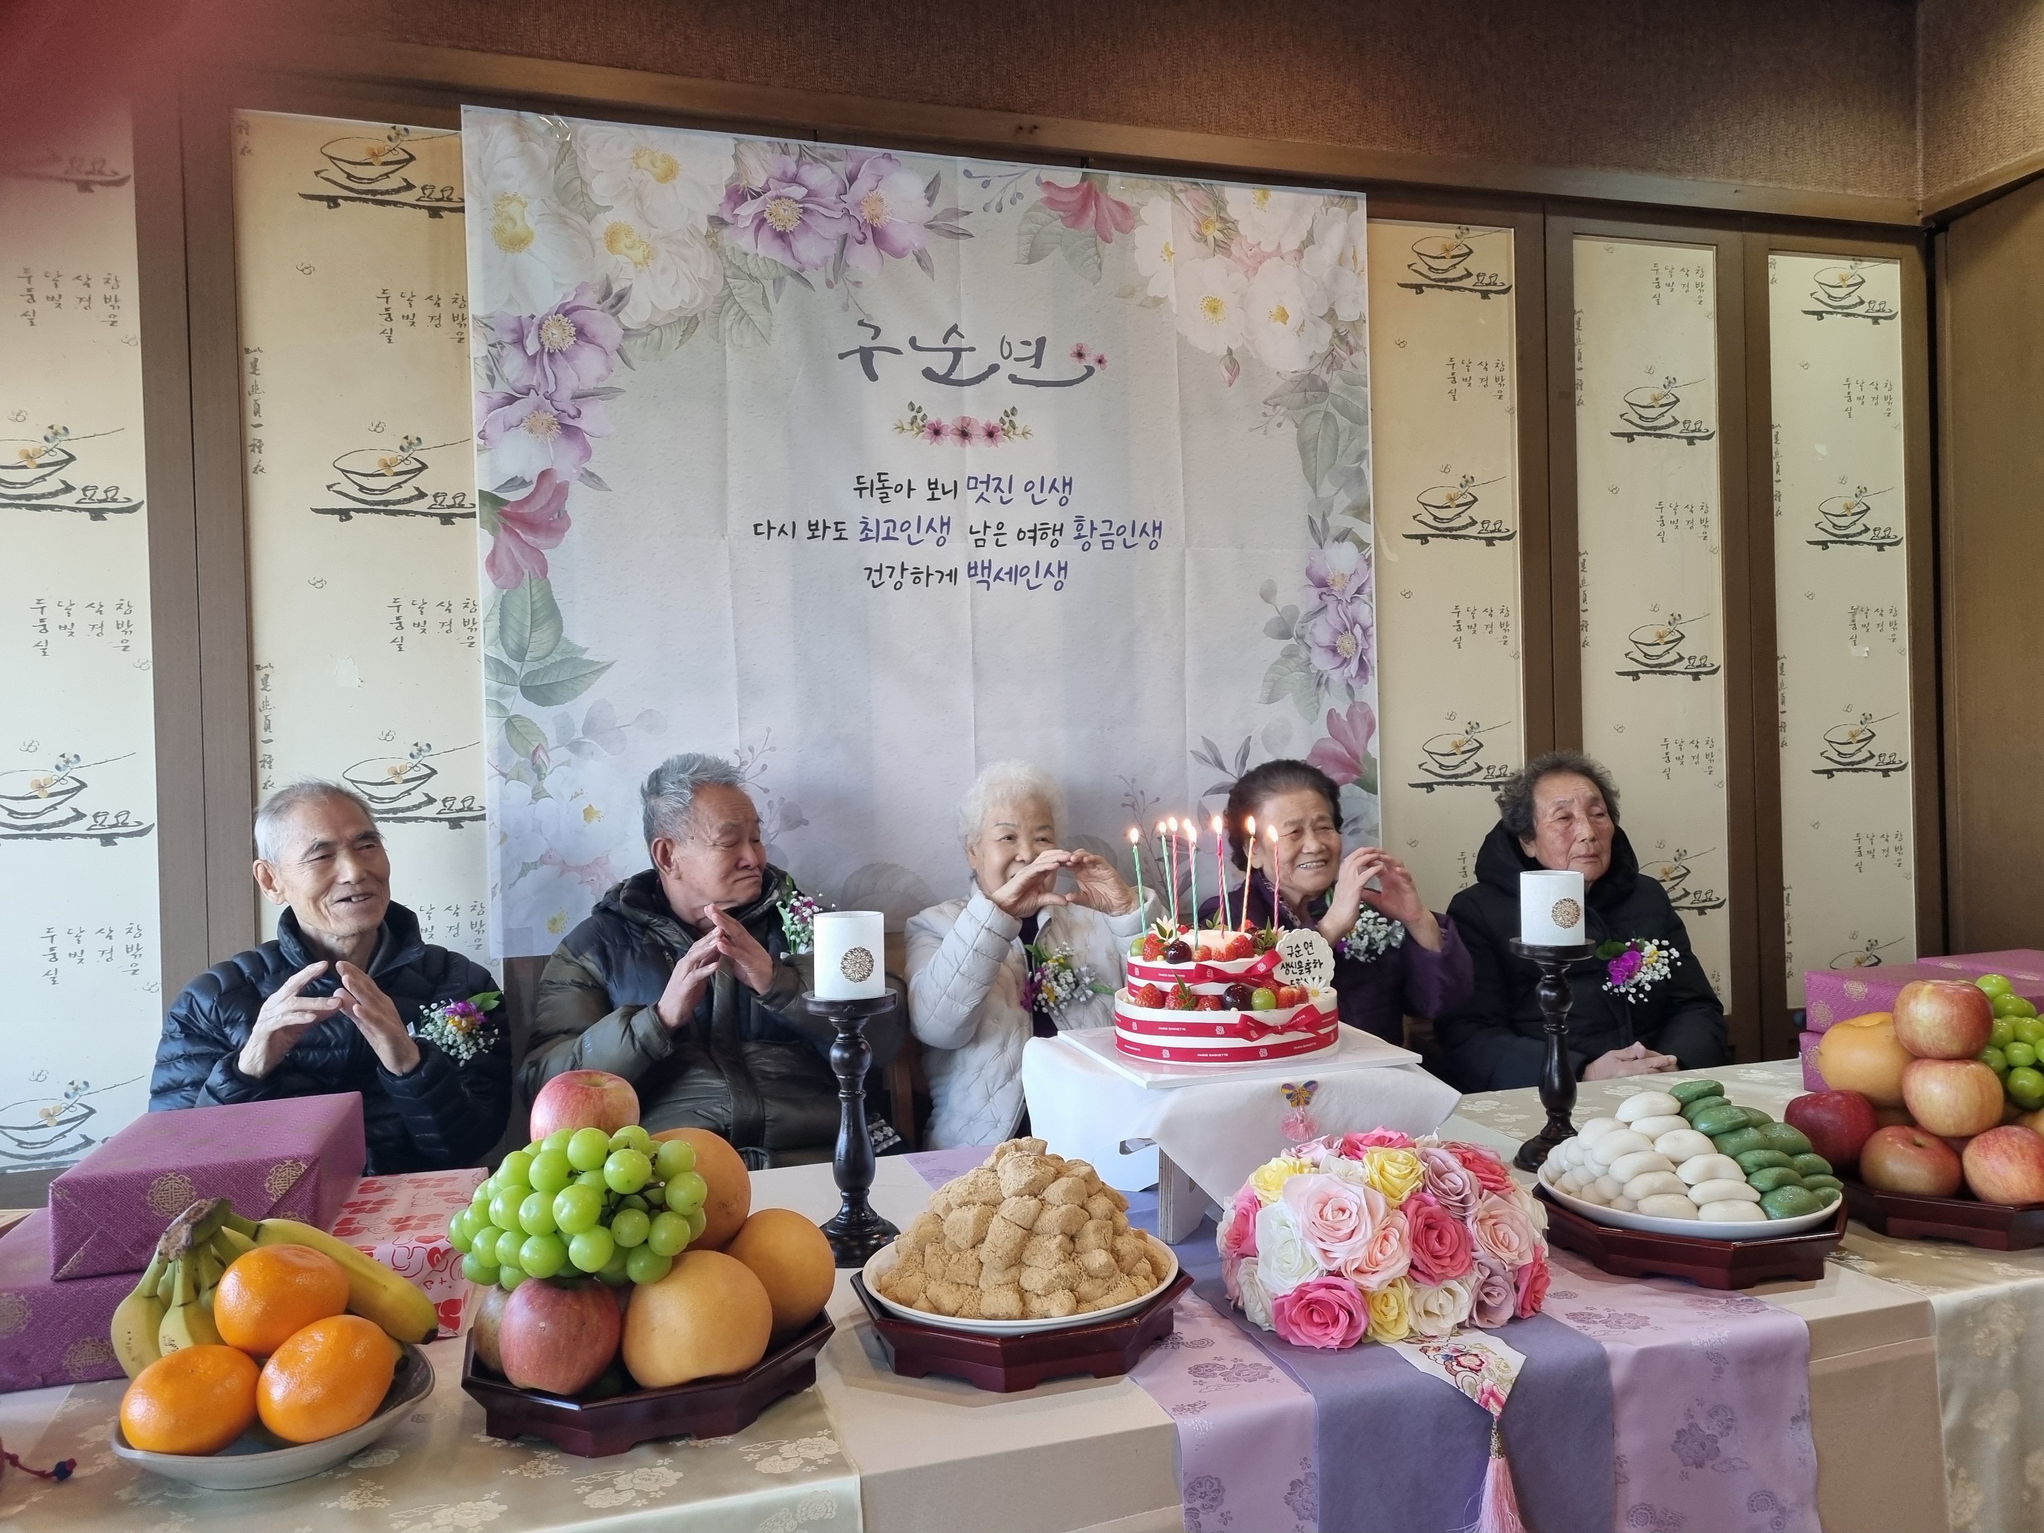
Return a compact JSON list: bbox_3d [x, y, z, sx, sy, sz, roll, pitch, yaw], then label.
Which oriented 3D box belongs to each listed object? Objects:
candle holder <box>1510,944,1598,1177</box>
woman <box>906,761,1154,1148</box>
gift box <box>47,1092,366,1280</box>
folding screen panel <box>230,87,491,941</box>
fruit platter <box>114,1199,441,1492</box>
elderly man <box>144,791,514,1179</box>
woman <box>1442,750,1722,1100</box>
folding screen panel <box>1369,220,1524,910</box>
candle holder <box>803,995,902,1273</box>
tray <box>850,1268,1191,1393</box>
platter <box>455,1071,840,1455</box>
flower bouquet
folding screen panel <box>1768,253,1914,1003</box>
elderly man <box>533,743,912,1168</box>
[{"bbox_3d":[0.615,0.324,1.767,0.096,0.251,0.096,-2,1,-17],"label":"candle holder"},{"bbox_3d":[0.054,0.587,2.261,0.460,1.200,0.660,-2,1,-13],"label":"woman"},{"bbox_3d":[-0.721,0.370,1.392,0.195,0.076,0.275,-2,1,-16],"label":"gift box"},{"bbox_3d":[-1.016,-0.208,2.406,0.350,1.591,0.020,-2,1,-17],"label":"folding screen panel"},{"bbox_3d":[-0.544,0.404,1.124,0.230,0.180,0.200,-2,1,-17],"label":"fruit platter"},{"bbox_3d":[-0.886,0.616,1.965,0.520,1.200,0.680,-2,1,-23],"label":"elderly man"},{"bbox_3d":[0.986,0.551,2.509,0.500,1.200,0.660,-2,1,-6],"label":"woman"},{"bbox_3d":[0.899,-0.288,3.284,0.379,1.738,0.040,-2,1,-17],"label":"folding screen panel"},{"bbox_3d":[-0.164,0.353,1.514,0.095,0.255,0.095,-2,1,-17],"label":"candle holder"},{"bbox_3d":[-0.001,0.449,1.279,0.266,0.046,0.266,-2,1,-17],"label":"tray"},{"bbox_3d":[-0.292,0.358,1.196,0.278,0.243,0.274,-2,1,-17],"label":"platter"},{"bbox_3d":[0.321,0.401,1.374,0.290,0.135,0.270,-2,1,-9],"label":"flower bouquet"},{"bbox_3d":[1.913,-0.317,3.599,0.383,1.738,0.040,-2,1,-17],"label":"folding screen panel"},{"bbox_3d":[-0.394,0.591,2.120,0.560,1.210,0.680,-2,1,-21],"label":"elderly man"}]

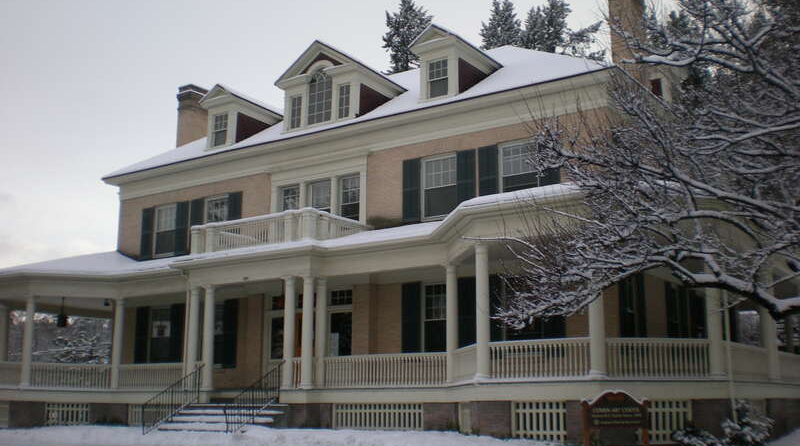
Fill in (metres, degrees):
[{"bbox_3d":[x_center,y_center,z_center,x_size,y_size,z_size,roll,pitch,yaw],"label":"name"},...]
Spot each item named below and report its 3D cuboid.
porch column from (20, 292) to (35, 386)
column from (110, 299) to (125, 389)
[{"bbox_3d":[-11.434,3.636,27.028,0.360,2.800,0.360,-8,-15,33],"label":"porch column"},{"bbox_3d":[-8.865,3.788,27.577,0.360,2.800,0.360,-8,-15,33],"label":"column"}]

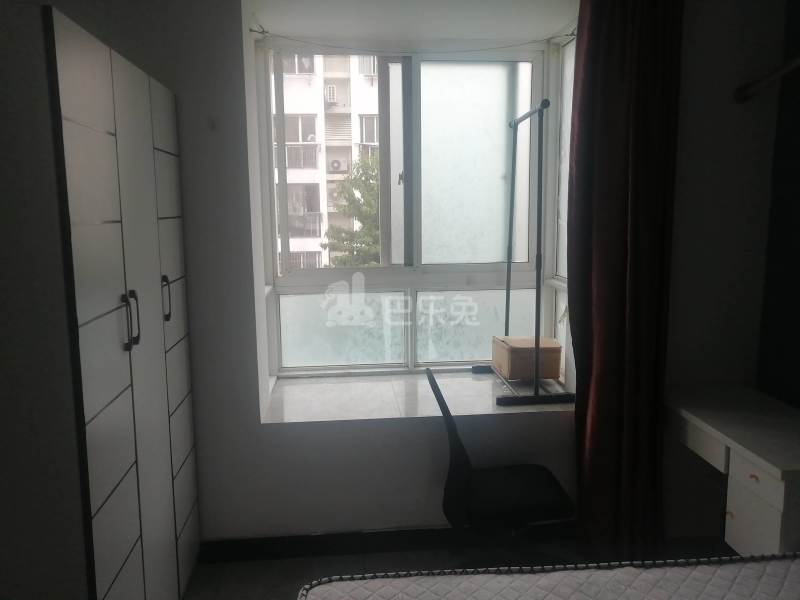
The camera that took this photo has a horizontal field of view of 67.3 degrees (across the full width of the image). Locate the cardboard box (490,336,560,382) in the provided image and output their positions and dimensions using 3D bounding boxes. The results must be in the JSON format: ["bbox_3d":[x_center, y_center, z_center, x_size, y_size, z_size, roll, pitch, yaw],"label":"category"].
[{"bbox_3d":[0.680,0.305,3.259,0.272,0.172,0.330,-1,8,-6],"label":"cardboard box"}]

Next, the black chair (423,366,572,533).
[{"bbox_3d":[0.387,0.723,2.366,0.590,0.945,0.540,0,8,-2],"label":"black chair"}]

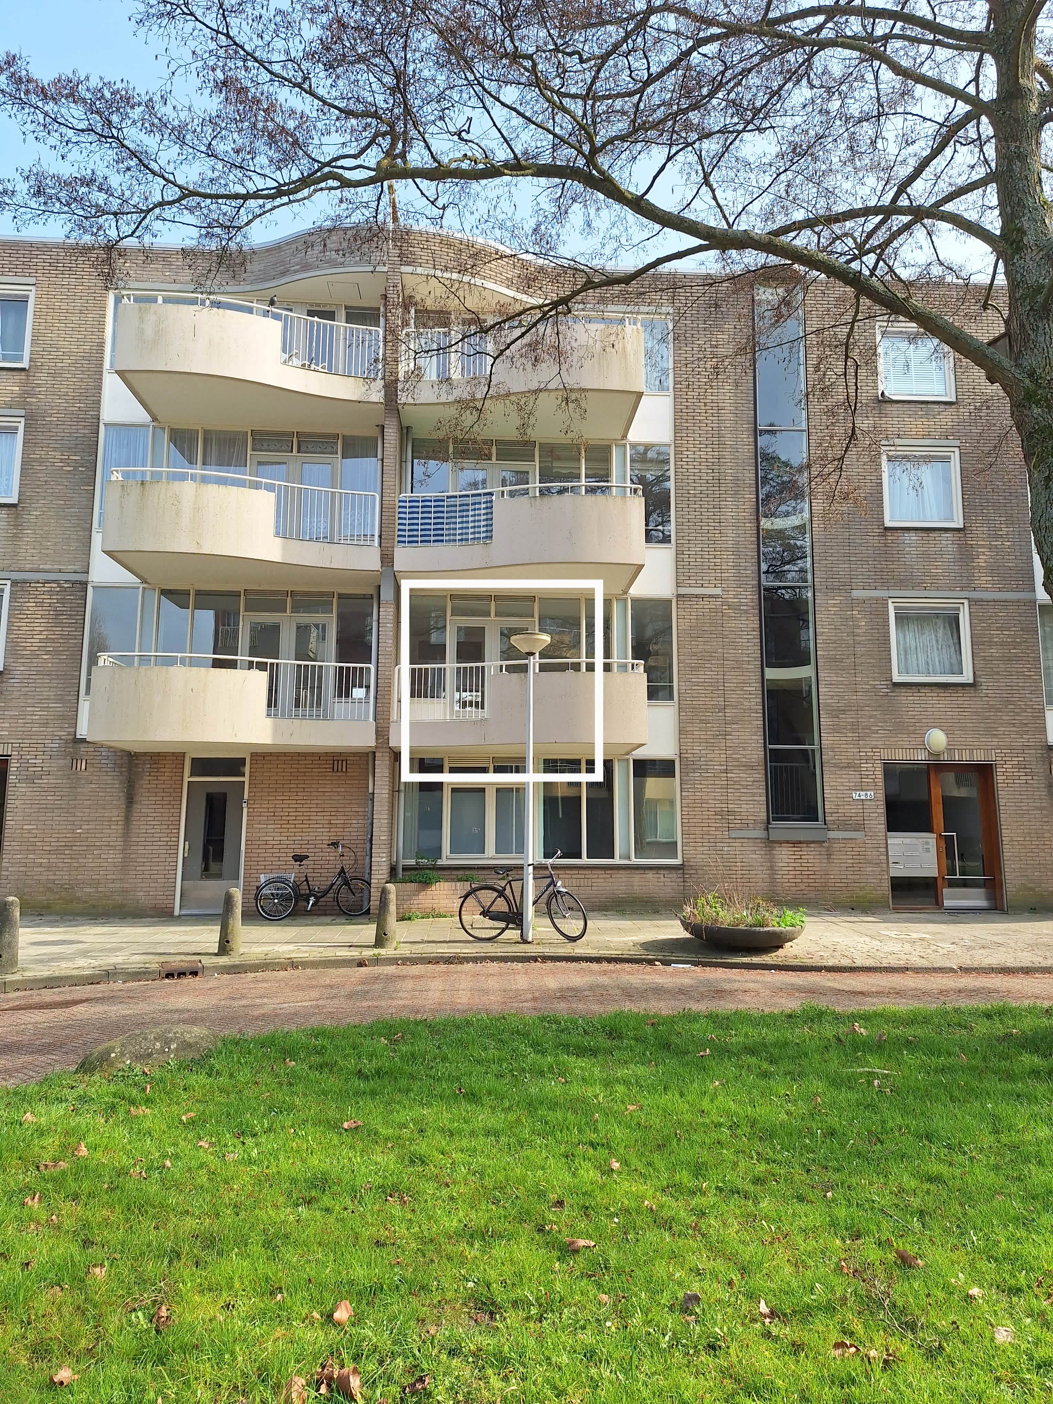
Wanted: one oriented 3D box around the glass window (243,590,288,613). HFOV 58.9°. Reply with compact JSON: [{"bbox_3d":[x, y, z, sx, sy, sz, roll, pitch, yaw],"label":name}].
[{"bbox_3d":[-4.265,-1.633,15.260,0.713,0.386,0.080,1,-8,-5],"label":"glass window"}]

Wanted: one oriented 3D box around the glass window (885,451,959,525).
[{"bbox_3d":[6.957,-3.769,16.401,1.310,1.330,0.100,1,-8,-3],"label":"glass window"}]

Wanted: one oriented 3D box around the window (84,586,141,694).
[{"bbox_3d":[-6.643,-1.005,14.987,0.800,1.760,0.100,1,-8,-3],"label":"window"}]

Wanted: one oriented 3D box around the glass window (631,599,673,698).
[{"bbox_3d":[2.111,-0.892,15.679,0.708,1.749,0.100,1,-8,-3],"label":"glass window"}]

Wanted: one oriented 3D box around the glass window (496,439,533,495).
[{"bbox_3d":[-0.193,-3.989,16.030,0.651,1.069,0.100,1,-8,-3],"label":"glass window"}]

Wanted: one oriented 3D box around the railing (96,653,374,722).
[{"bbox_3d":[-4.215,-0.157,14.046,3.820,0.850,1.800,1,-8,-3],"label":"railing"}]

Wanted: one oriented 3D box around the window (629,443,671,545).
[{"bbox_3d":[2.099,-3.542,15.868,0.717,1.751,0.120,1,-8,-4],"label":"window"}]

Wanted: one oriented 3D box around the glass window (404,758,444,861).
[{"bbox_3d":[-1.623,1.691,14.809,0.632,1.661,0.100,1,-8,-3],"label":"glass window"}]

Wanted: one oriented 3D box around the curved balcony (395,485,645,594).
[{"bbox_3d":[-0.151,-2.570,14.704,3.776,1.260,1.622,1,-8,-3],"label":"curved balcony"}]

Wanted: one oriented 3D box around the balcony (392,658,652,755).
[{"bbox_3d":[-0.168,0.118,14.250,3.776,1.250,1.752,1,-8,-3],"label":"balcony"}]

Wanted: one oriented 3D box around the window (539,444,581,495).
[{"bbox_3d":[0.569,-3.574,15.920,0.747,1.751,0.080,1,-8,-5],"label":"window"}]

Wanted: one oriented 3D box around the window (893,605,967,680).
[{"bbox_3d":[6.919,-1.034,15.992,1.310,1.330,0.100,1,-8,-3],"label":"window"}]

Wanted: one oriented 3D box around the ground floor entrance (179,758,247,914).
[{"bbox_3d":[-4.982,2.108,14.802,0.950,2.463,0.150,1,-8,-3],"label":"ground floor entrance"}]

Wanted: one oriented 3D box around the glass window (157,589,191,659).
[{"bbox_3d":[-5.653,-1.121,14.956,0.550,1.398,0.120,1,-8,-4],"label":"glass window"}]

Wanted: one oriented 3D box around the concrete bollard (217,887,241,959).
[{"bbox_3d":[-3.473,2.582,10.980,0.290,0.774,0.290,1,-8,-3],"label":"concrete bollard"}]

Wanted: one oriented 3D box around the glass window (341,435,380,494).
[{"bbox_3d":[-2.788,-3.630,15.656,0.639,1.791,0.080,1,-8,-5],"label":"glass window"}]

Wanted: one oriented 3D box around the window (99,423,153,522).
[{"bbox_3d":[-6.555,-3.720,15.312,0.785,1.812,0.080,1,-8,-5],"label":"window"}]

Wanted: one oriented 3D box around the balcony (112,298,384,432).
[{"bbox_3d":[-4.196,-5.368,14.903,3.910,1.250,2.000,1,-8,-3],"label":"balcony"}]

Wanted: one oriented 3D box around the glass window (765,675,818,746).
[{"bbox_3d":[4.448,0.153,15.665,0.845,1.191,0.100,1,-8,-3],"label":"glass window"}]

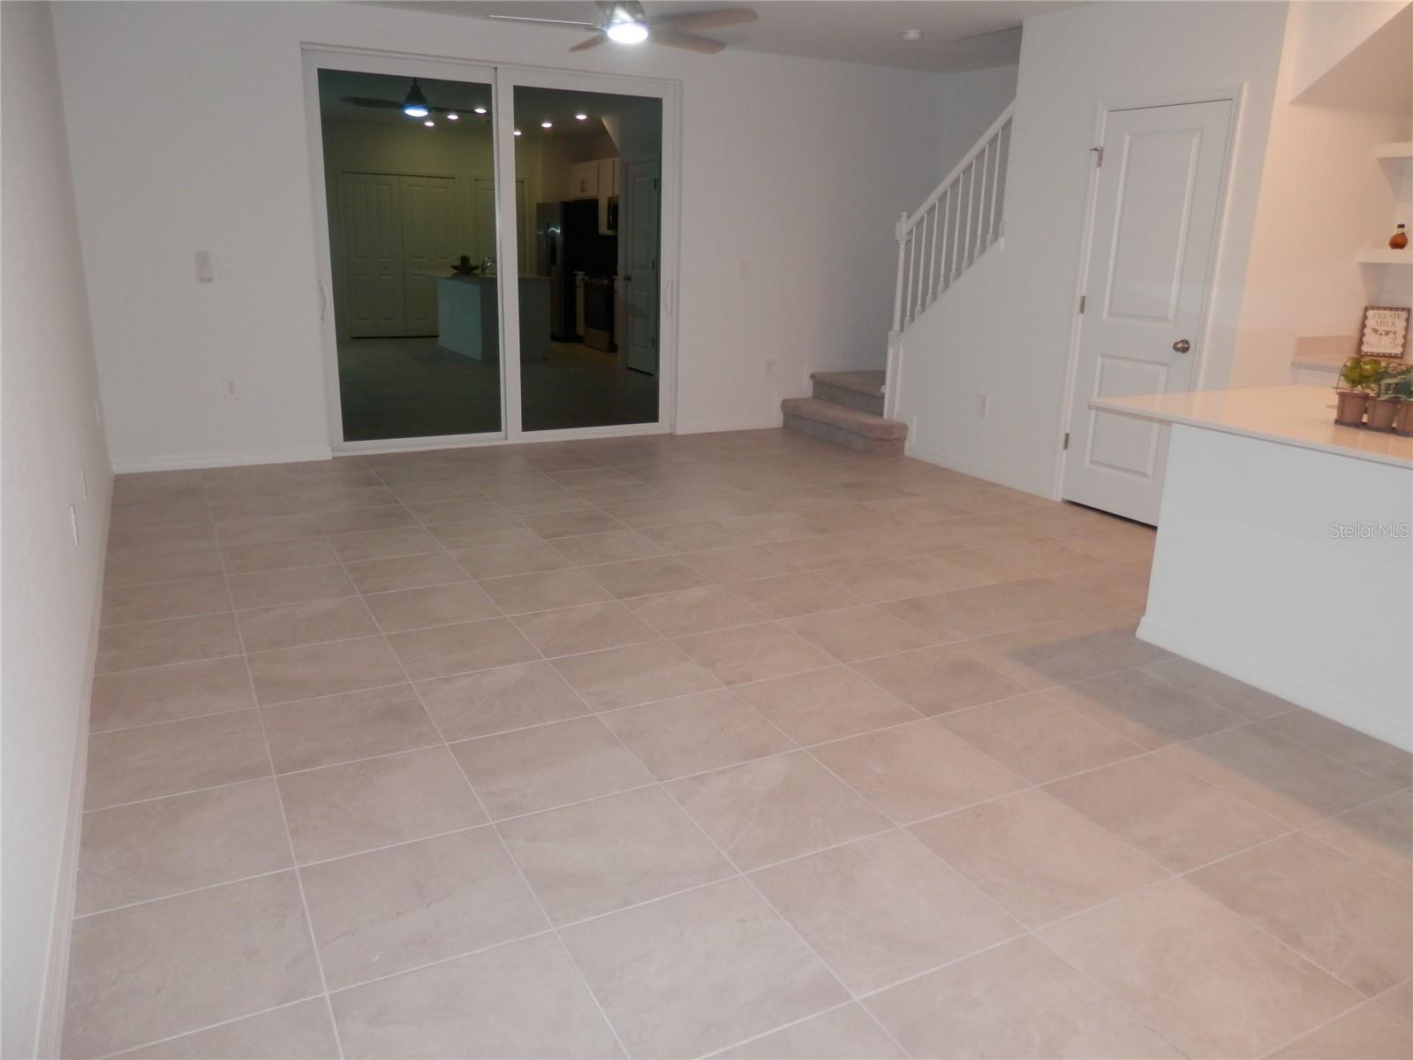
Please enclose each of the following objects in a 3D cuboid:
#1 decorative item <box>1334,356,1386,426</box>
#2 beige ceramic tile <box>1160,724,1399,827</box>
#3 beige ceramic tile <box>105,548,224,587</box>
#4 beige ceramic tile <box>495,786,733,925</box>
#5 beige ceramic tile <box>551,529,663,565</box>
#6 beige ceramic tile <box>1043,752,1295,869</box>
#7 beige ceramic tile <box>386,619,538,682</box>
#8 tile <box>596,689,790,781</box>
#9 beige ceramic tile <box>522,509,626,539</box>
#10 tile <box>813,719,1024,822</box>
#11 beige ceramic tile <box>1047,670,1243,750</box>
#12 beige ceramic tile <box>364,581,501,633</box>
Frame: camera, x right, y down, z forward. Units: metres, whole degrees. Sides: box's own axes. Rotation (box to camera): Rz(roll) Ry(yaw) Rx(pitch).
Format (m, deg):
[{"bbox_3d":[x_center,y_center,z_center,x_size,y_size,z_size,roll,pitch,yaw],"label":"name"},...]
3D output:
[{"bbox_3d":[2.288,-0.485,3.558,0.110,0.230,0.115,-7,18,-27],"label":"decorative item"},{"bbox_3d":[1.603,0.689,2.898,0.453,0.010,0.447,-7,18,-27],"label":"beige ceramic tile"},{"bbox_3d":[-2.300,0.164,4.344,0.452,0.010,0.452,-7,18,-27],"label":"beige ceramic tile"},{"bbox_3d":[-0.224,0.763,2.443,0.452,0.010,0.452,-7,18,-27],"label":"beige ceramic tile"},{"bbox_3d":[-0.465,0.088,4.762,0.453,0.012,0.448,-7,18,-27],"label":"beige ceramic tile"},{"bbox_3d":[1.201,0.738,2.691,0.453,0.012,0.448,-7,18,-27],"label":"beige ceramic tile"},{"bbox_3d":[-0.860,0.417,3.600,0.452,0.010,0.452,-7,18,-27],"label":"beige ceramic tile"},{"bbox_3d":[-0.028,0.600,3.033,0.453,0.010,0.447,-7,18,-27],"label":"tile"},{"bbox_3d":[-0.676,-0.028,5.142,0.453,0.012,0.448,-7,18,-27],"label":"beige ceramic tile"},{"bbox_3d":[0.587,0.669,2.862,0.453,0.012,0.448,-7,18,-27],"label":"tile"},{"bbox_3d":[1.393,0.573,3.278,0.453,0.010,0.447,-7,18,-27],"label":"beige ceramic tile"},{"bbox_3d":[-1.061,0.300,3.960,0.449,0.010,0.449,-7,18,-27],"label":"beige ceramic tile"}]

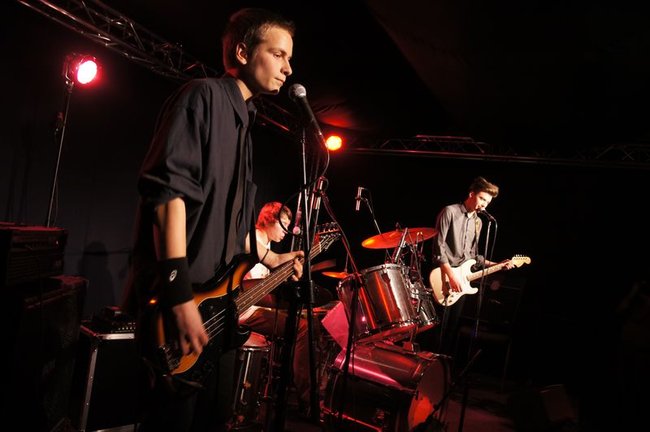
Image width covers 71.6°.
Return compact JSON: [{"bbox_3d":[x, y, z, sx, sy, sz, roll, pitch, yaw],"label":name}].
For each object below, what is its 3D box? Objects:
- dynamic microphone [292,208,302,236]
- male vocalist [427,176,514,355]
[{"bbox_3d":[-0.173,0.039,2.950,0.052,0.180,0.052,7,0,0],"label":"dynamic microphone"},{"bbox_3d":[1.127,0.535,3.550,0.580,1.710,0.480,9,0,-30],"label":"male vocalist"}]

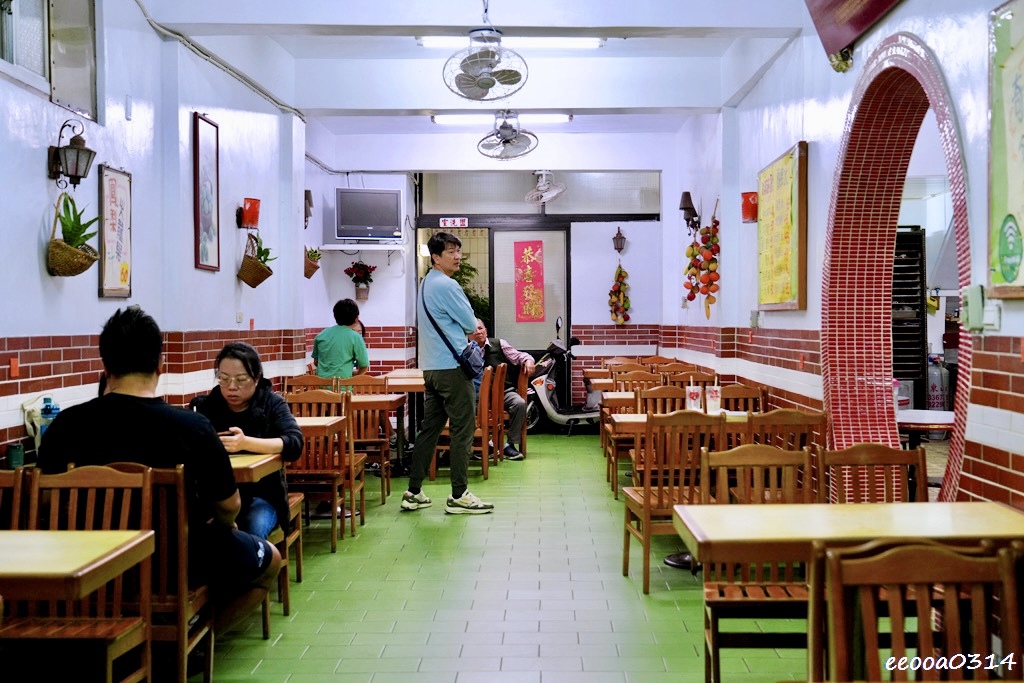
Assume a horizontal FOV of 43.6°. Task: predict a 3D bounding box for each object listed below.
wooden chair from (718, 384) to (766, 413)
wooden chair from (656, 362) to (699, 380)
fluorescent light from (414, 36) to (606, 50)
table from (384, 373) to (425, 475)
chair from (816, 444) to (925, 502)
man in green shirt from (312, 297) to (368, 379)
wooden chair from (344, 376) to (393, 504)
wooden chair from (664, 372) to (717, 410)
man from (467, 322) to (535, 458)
[{"bbox_3d":[1.295,0.700,7.304,0.410,0.860,0.470,0,1,1],"label":"wooden chair"},{"bbox_3d":[1.414,0.622,10.752,0.410,0.860,0.470,0,1,1],"label":"wooden chair"},{"bbox_3d":[-0.010,-1.941,8.336,1.240,0.080,0.080,0,1,1],"label":"fluorescent light"},{"bbox_3d":[-0.883,0.694,10.578,0.650,0.750,1.200,0,1,1],"label":"table"},{"bbox_3d":[1.206,0.769,4.086,0.410,0.845,0.480,0,1,1],"label":"chair"},{"bbox_3d":[-1.258,0.391,9.500,0.440,1.390,0.680,0,1,1],"label":"man in green shirt"},{"bbox_3d":[-1.059,0.671,8.902,0.400,0.850,0.480,0,1,1],"label":"wooden chair"},{"bbox_3d":[1.310,0.661,9.120,0.430,0.850,0.480,0,1,1],"label":"wooden chair"},{"bbox_3d":[-0.105,0.413,11.514,0.620,1.260,0.720,0,1,9],"label":"man"}]

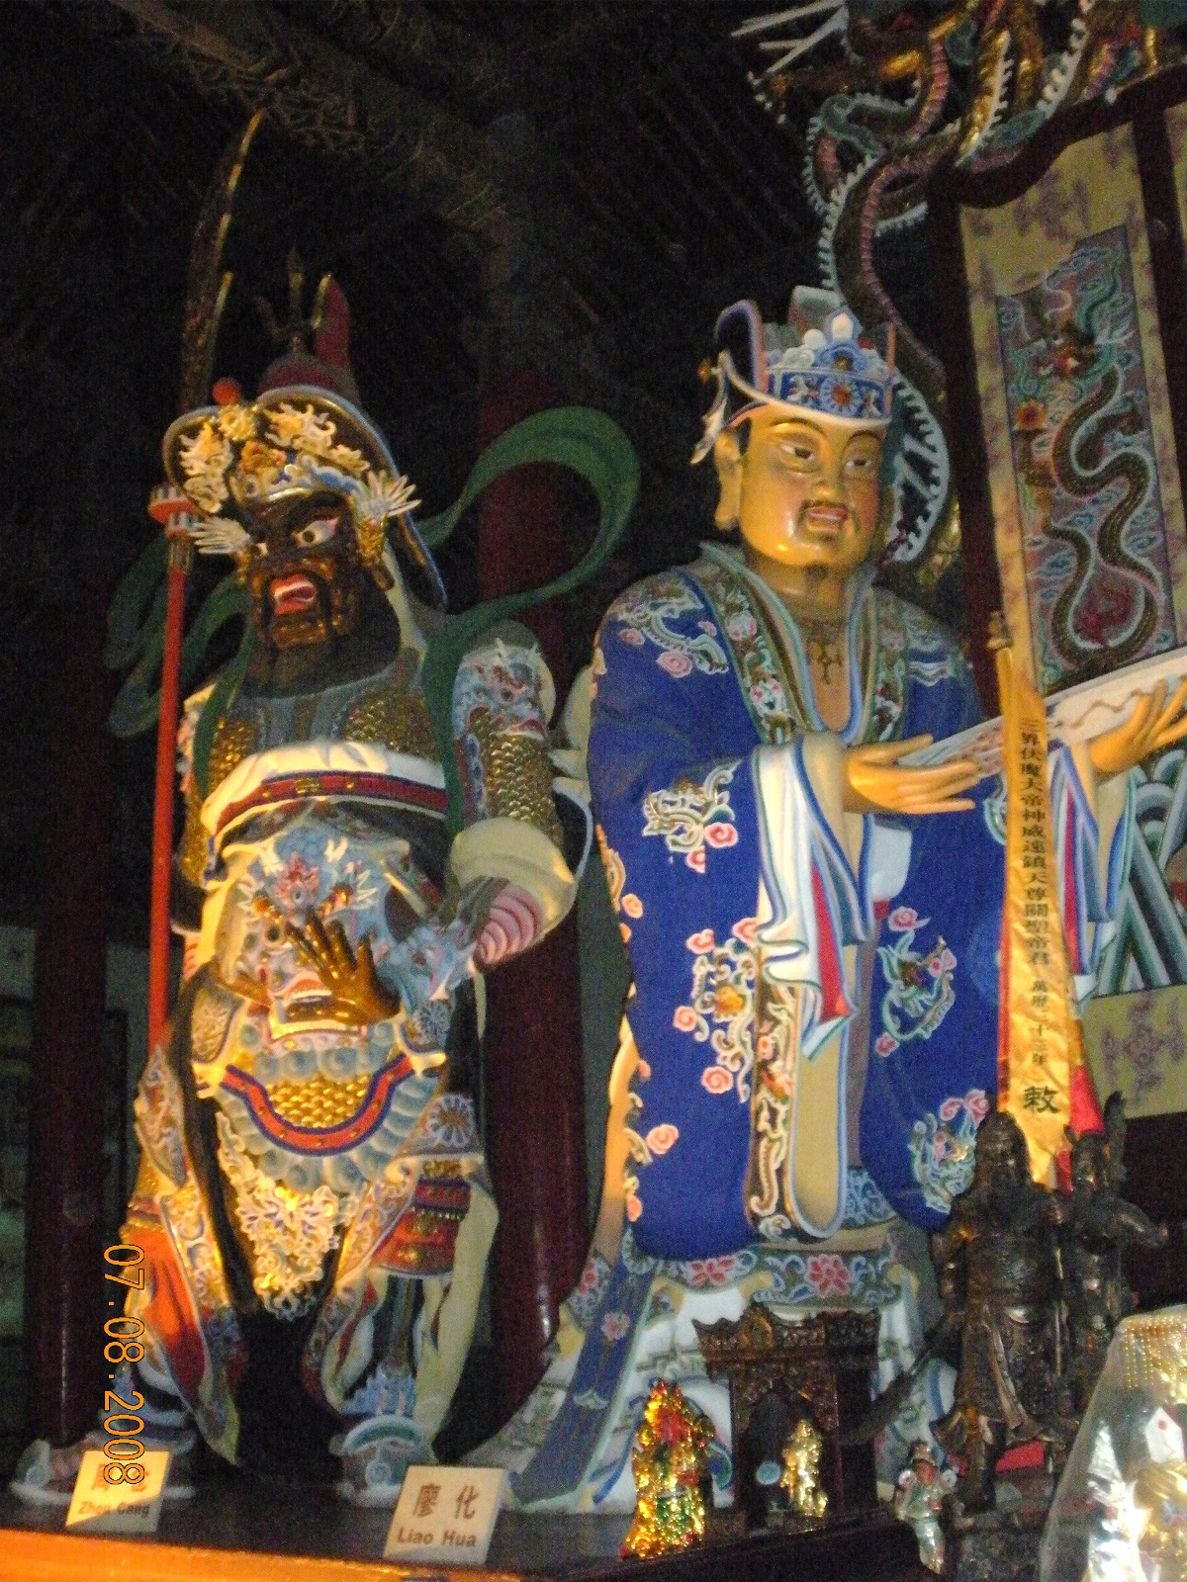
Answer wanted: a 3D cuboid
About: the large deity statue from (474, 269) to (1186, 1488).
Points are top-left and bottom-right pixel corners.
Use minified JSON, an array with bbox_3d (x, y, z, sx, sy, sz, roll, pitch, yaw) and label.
[{"bbox_3d":[0.464,0.123,4.078,1.080,2.470,0.950,7,-16,-32],"label":"large deity statue"}]

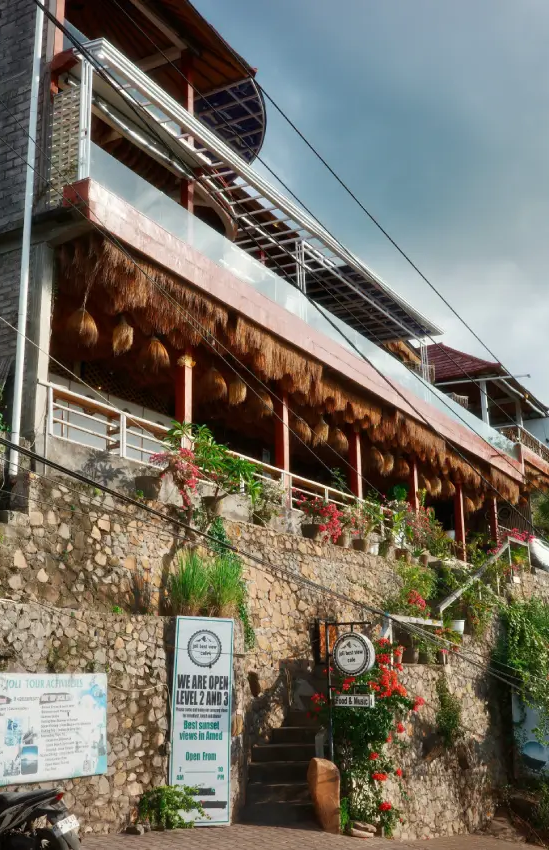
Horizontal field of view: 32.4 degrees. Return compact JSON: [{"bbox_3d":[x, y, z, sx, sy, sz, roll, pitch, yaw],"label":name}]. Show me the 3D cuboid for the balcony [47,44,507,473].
[{"bbox_3d":[2.080,-1.837,22.517,1.600,2.900,20.940,-10,-18,29],"label":"balcony"}]

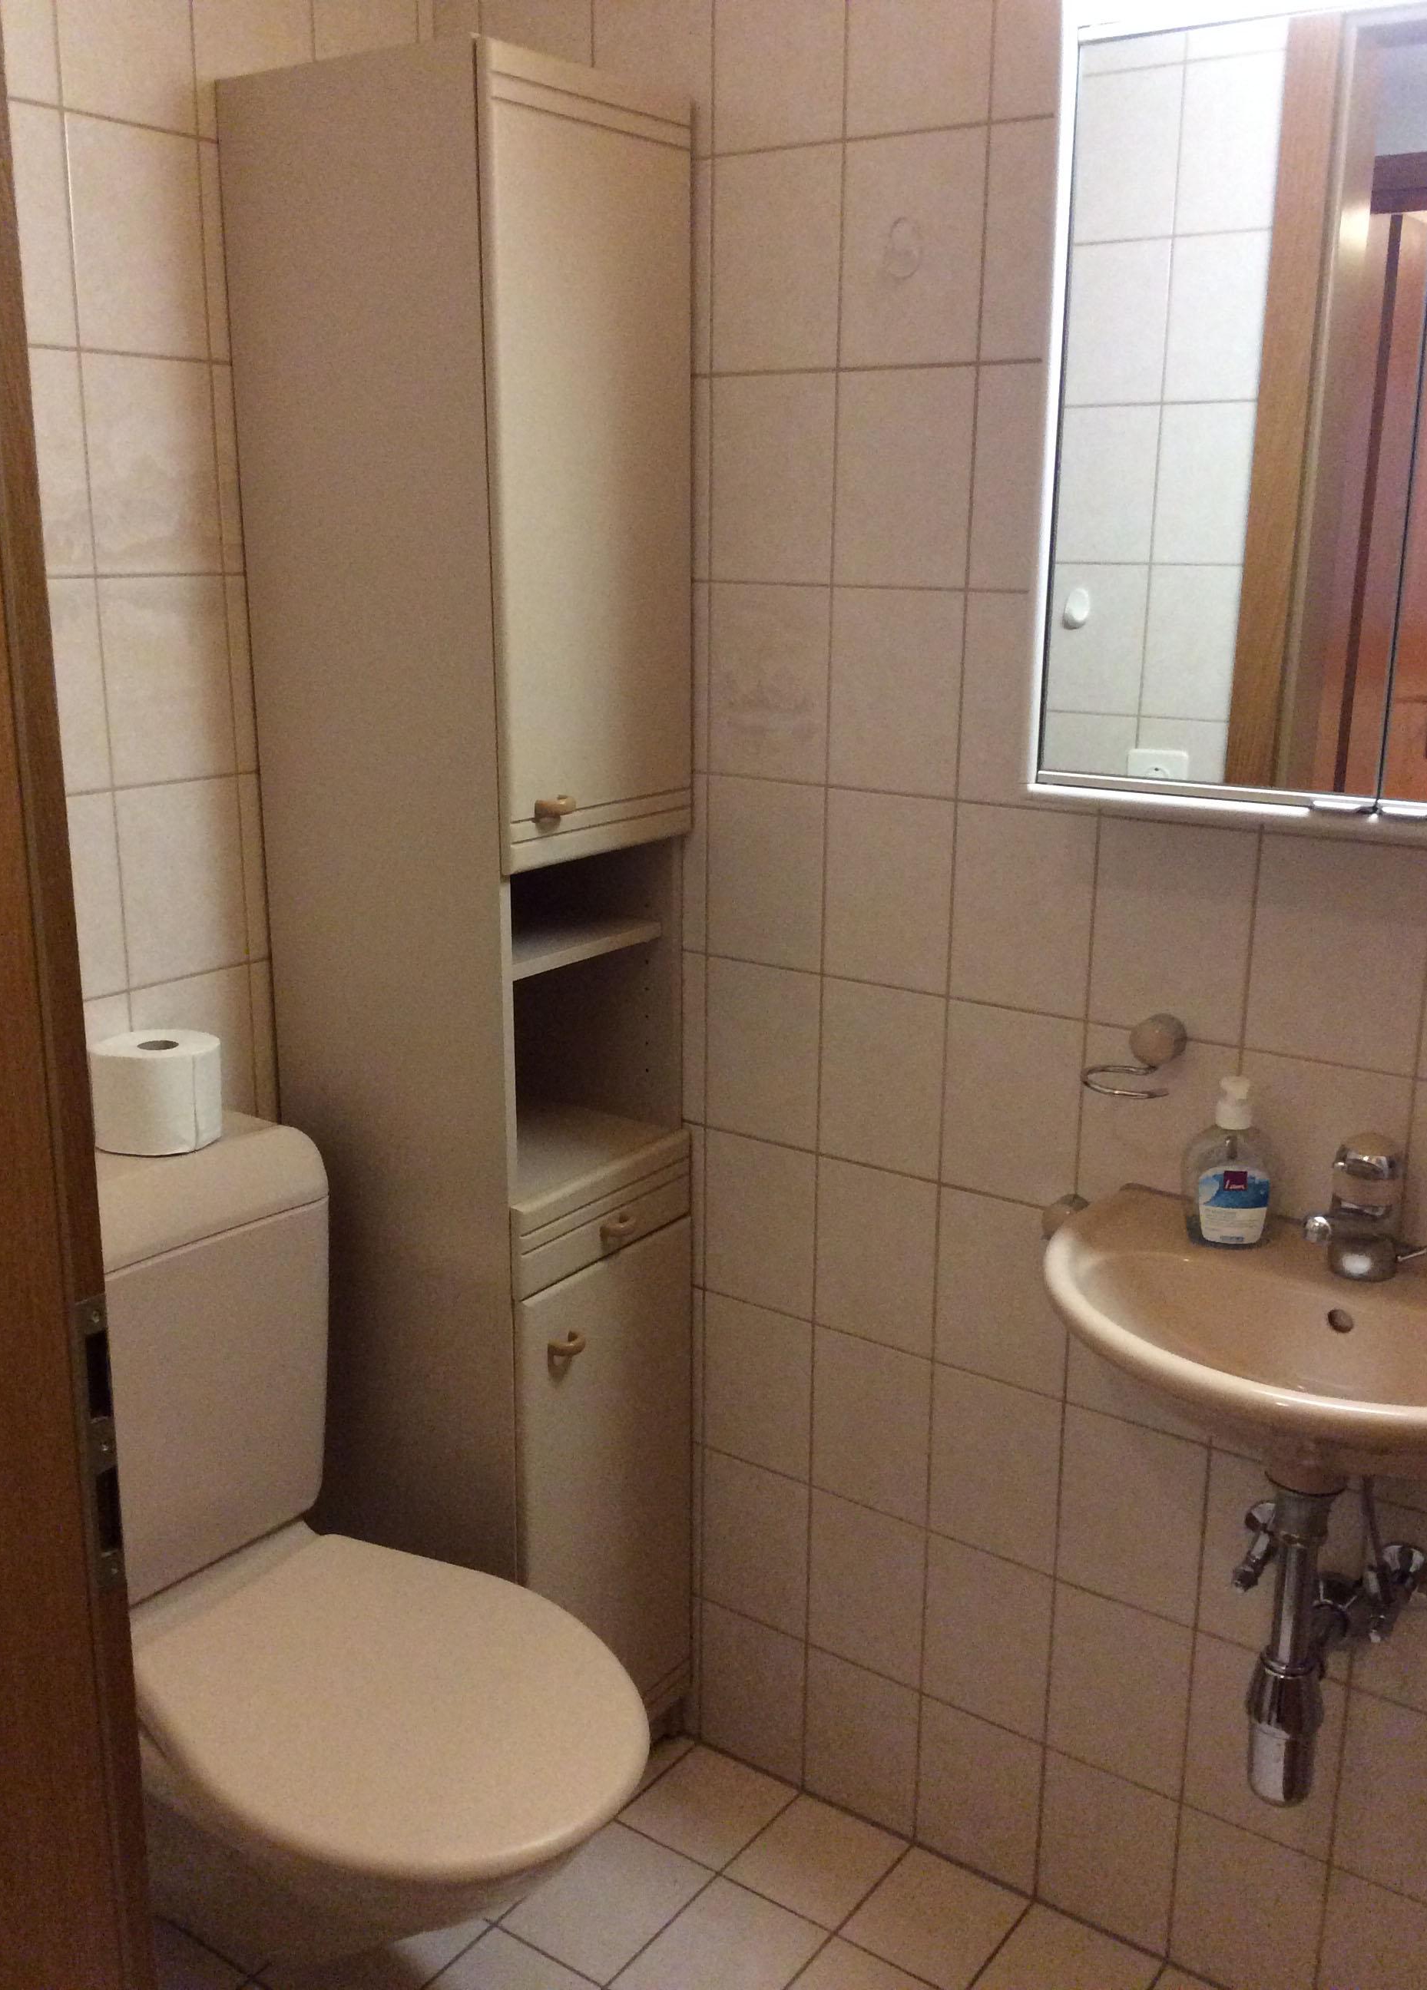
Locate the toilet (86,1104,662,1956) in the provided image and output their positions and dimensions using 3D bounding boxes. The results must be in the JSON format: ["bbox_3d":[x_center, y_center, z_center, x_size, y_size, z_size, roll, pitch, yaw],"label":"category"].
[{"bbox_3d":[-0.358,0.609,1.738,0.678,0.800,0.390,11,18,34],"label":"toilet"}]

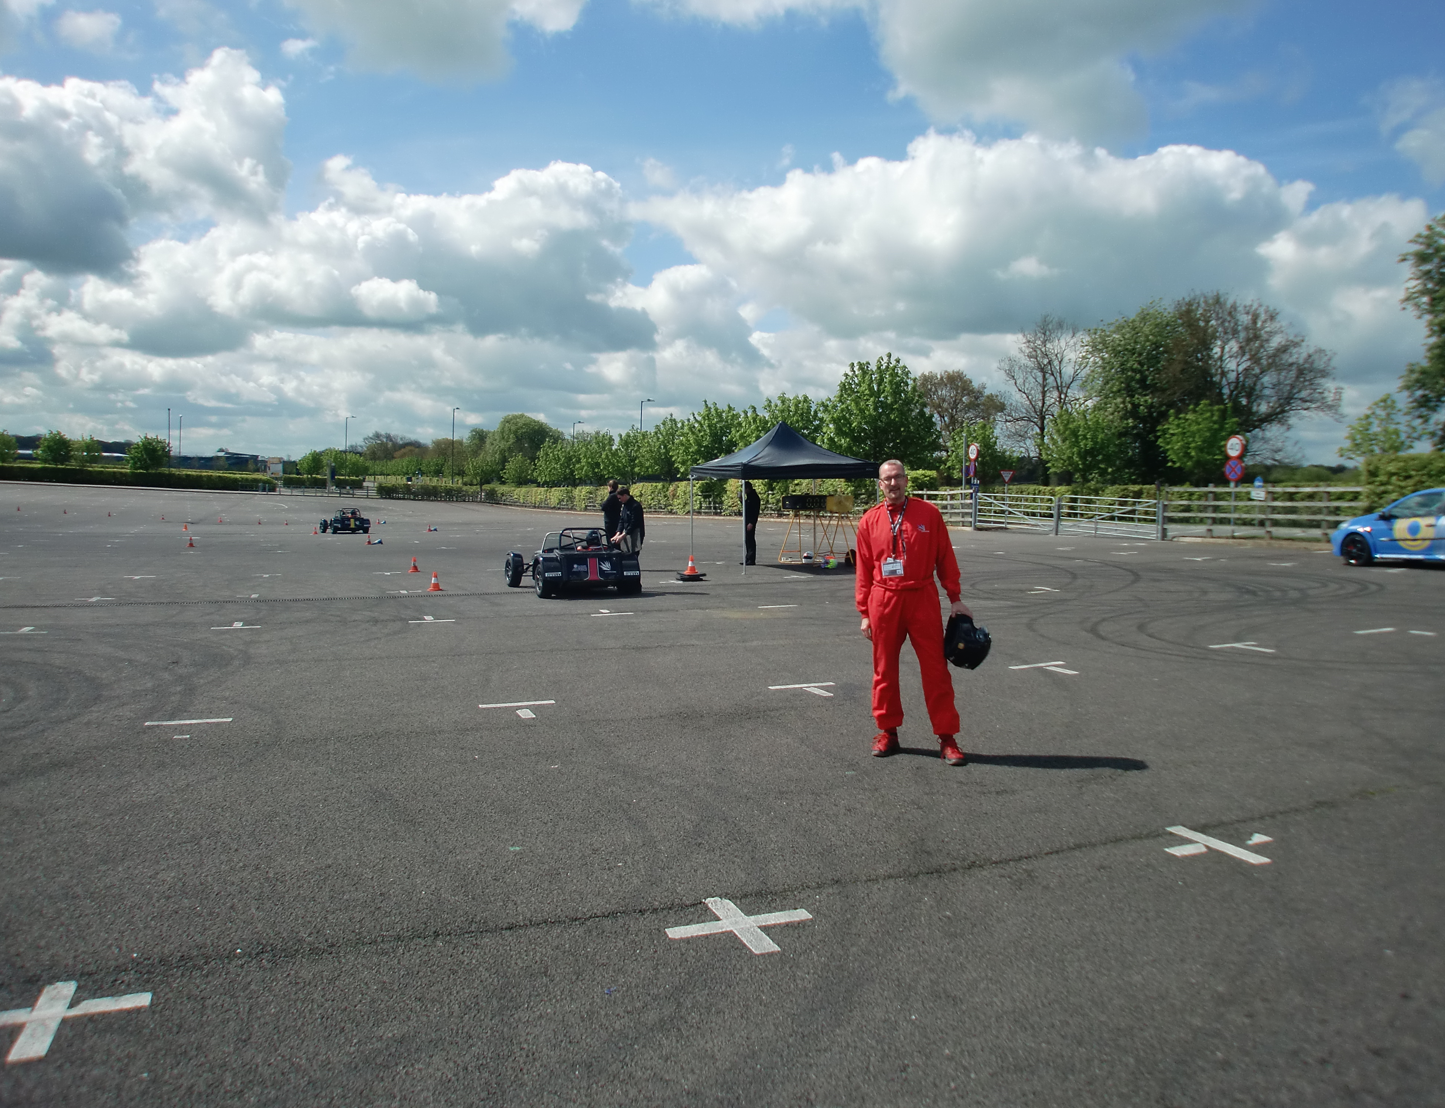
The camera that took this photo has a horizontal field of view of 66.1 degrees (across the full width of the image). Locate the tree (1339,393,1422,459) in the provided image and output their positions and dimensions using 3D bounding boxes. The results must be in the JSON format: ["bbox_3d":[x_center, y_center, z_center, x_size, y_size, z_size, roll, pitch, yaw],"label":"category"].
[{"bbox_3d":[23.062,-3.347,39.000,2.700,4.625,2.700,0,3,0],"label":"tree"}]

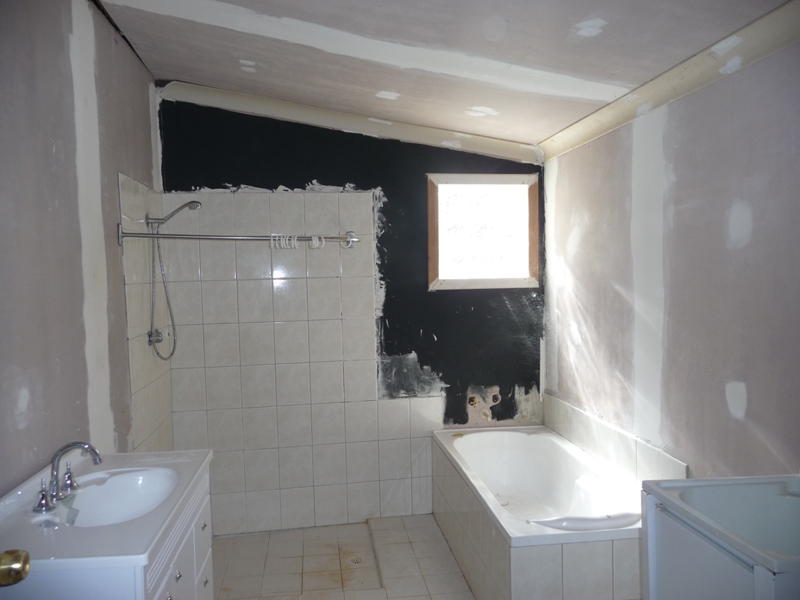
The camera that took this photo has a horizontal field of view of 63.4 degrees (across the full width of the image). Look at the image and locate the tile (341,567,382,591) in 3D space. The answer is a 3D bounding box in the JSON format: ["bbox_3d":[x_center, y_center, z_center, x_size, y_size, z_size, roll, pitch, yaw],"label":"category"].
[{"bbox_3d":[-0.193,1.408,3.268,0.200,0.010,0.200,-2,3,-8],"label":"tile"}]

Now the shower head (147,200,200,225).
[{"bbox_3d":[-1.157,-0.448,3.333,0.270,0.120,0.070,-2,3,-8],"label":"shower head"}]

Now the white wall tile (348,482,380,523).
[{"bbox_3d":[-0.217,1.232,3.943,0.200,0.246,0.010,-2,3,-10],"label":"white wall tile"}]

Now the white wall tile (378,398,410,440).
[{"bbox_3d":[-0.032,0.729,3.948,0.200,0.250,0.010,-2,3,-10],"label":"white wall tile"}]

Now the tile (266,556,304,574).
[{"bbox_3d":[-0.610,1.405,3.408,0.200,0.010,0.200,-2,3,-12],"label":"tile"}]

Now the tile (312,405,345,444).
[{"bbox_3d":[-0.426,0.743,3.881,0.200,0.250,0.010,-2,3,-10],"label":"tile"}]

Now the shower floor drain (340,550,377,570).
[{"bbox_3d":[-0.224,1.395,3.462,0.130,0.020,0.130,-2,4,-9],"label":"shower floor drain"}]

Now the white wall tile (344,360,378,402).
[{"bbox_3d":[-0.237,0.489,3.905,0.200,0.250,0.010,-2,3,-8],"label":"white wall tile"}]

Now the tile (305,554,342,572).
[{"bbox_3d":[-0.413,1.397,3.422,0.192,0.010,0.192,-2,3,-8],"label":"tile"}]

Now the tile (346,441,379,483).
[{"bbox_3d":[-0.226,0.988,3.934,0.200,0.250,0.010,-2,3,-8],"label":"tile"}]

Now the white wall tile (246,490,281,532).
[{"bbox_3d":[-0.813,1.256,3.862,0.200,0.250,0.010,-2,3,-8],"label":"white wall tile"}]

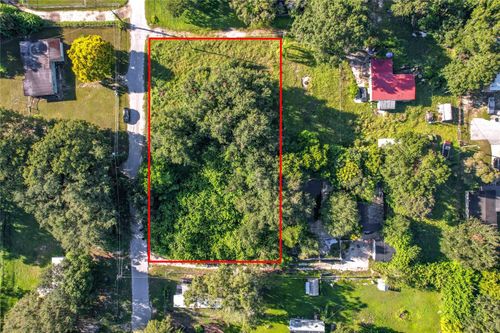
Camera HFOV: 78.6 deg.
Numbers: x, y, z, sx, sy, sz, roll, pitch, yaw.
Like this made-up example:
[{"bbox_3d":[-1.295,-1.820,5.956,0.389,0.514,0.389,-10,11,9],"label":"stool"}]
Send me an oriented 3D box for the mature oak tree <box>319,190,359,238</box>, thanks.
[{"bbox_3d":[27.656,14.483,93.558,11.700,11.500,14.000,0,91,0],"label":"mature oak tree"}]

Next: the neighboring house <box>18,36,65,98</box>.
[{"bbox_3d":[-64.613,-30.701,96.405,12.900,4.000,17.300,-4,91,0],"label":"neighboring house"}]

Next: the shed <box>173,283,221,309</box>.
[{"bbox_3d":[-16.805,40.720,98.034,15.000,3.600,8.500,0,91,0],"label":"shed"}]

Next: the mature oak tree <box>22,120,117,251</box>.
[{"bbox_3d":[-52.974,5.546,91.129,26.000,16.000,36.000,0,91,0],"label":"mature oak tree"}]

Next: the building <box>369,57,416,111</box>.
[{"bbox_3d":[44.783,-25.501,96.409,14.000,4.200,15.200,0,91,0],"label":"building"}]

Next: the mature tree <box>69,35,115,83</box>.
[{"bbox_3d":[-47.422,-32.243,92.374,13.500,12.000,13.500,0,91,0],"label":"mature tree"}]

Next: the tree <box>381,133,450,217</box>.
[{"bbox_3d":[49.082,2.644,91.821,20.500,14.500,25.000,0,91,0],"label":"tree"}]

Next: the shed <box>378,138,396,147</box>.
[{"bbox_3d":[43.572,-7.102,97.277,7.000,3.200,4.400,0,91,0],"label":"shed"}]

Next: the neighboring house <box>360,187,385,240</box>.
[{"bbox_3d":[38.116,14.401,97.307,8.200,4.000,16.300,0,91,0],"label":"neighboring house"}]

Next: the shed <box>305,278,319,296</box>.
[{"bbox_3d":[19.772,38.567,98.391,4.200,2.800,5.400,0,91,0],"label":"shed"}]

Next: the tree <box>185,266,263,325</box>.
[{"bbox_3d":[-7.878,38.317,92.285,23.000,15.000,17.000,0,91,0],"label":"tree"}]

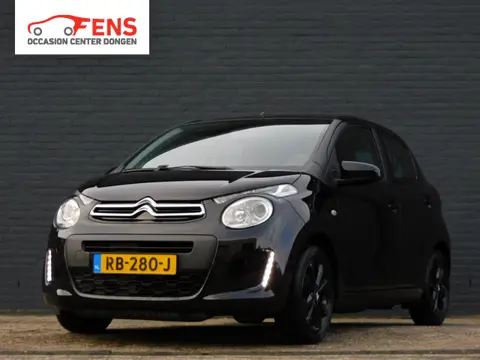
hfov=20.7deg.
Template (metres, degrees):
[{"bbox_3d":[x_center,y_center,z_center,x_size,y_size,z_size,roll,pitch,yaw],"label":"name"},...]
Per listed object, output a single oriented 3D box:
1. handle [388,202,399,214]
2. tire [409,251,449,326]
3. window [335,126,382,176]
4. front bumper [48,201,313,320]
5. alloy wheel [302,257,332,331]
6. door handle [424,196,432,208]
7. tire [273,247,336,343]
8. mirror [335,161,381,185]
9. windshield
[{"bbox_3d":[1.003,0.186,8.644,0.050,0.065,0.190,-1,-4,26],"label":"handle"},{"bbox_3d":[1.376,0.774,9.598,0.170,0.574,0.574,-1,-4,26],"label":"tire"},{"bbox_3d":[0.721,-0.198,8.368,0.070,0.380,0.870,-24,-13,23],"label":"window"},{"bbox_3d":[-0.471,0.433,7.400,1.580,0.640,0.520,-1,-4,26],"label":"front bumper"},{"bbox_3d":[0.377,0.642,7.486,0.150,0.410,0.410,-1,-4,26],"label":"alloy wheel"},{"bbox_3d":[1.324,0.159,9.328,0.050,0.065,0.185,-1,-4,26],"label":"door handle"},{"bbox_3d":[0.366,0.642,7.492,0.175,0.574,0.574,-1,-4,26],"label":"tire"},{"bbox_3d":[0.706,-0.041,7.926,0.230,0.140,0.170,-1,-4,26],"label":"mirror"},{"bbox_3d":[-0.062,-0.239,8.273,1.260,0.130,0.770,-1,25,26],"label":"windshield"}]

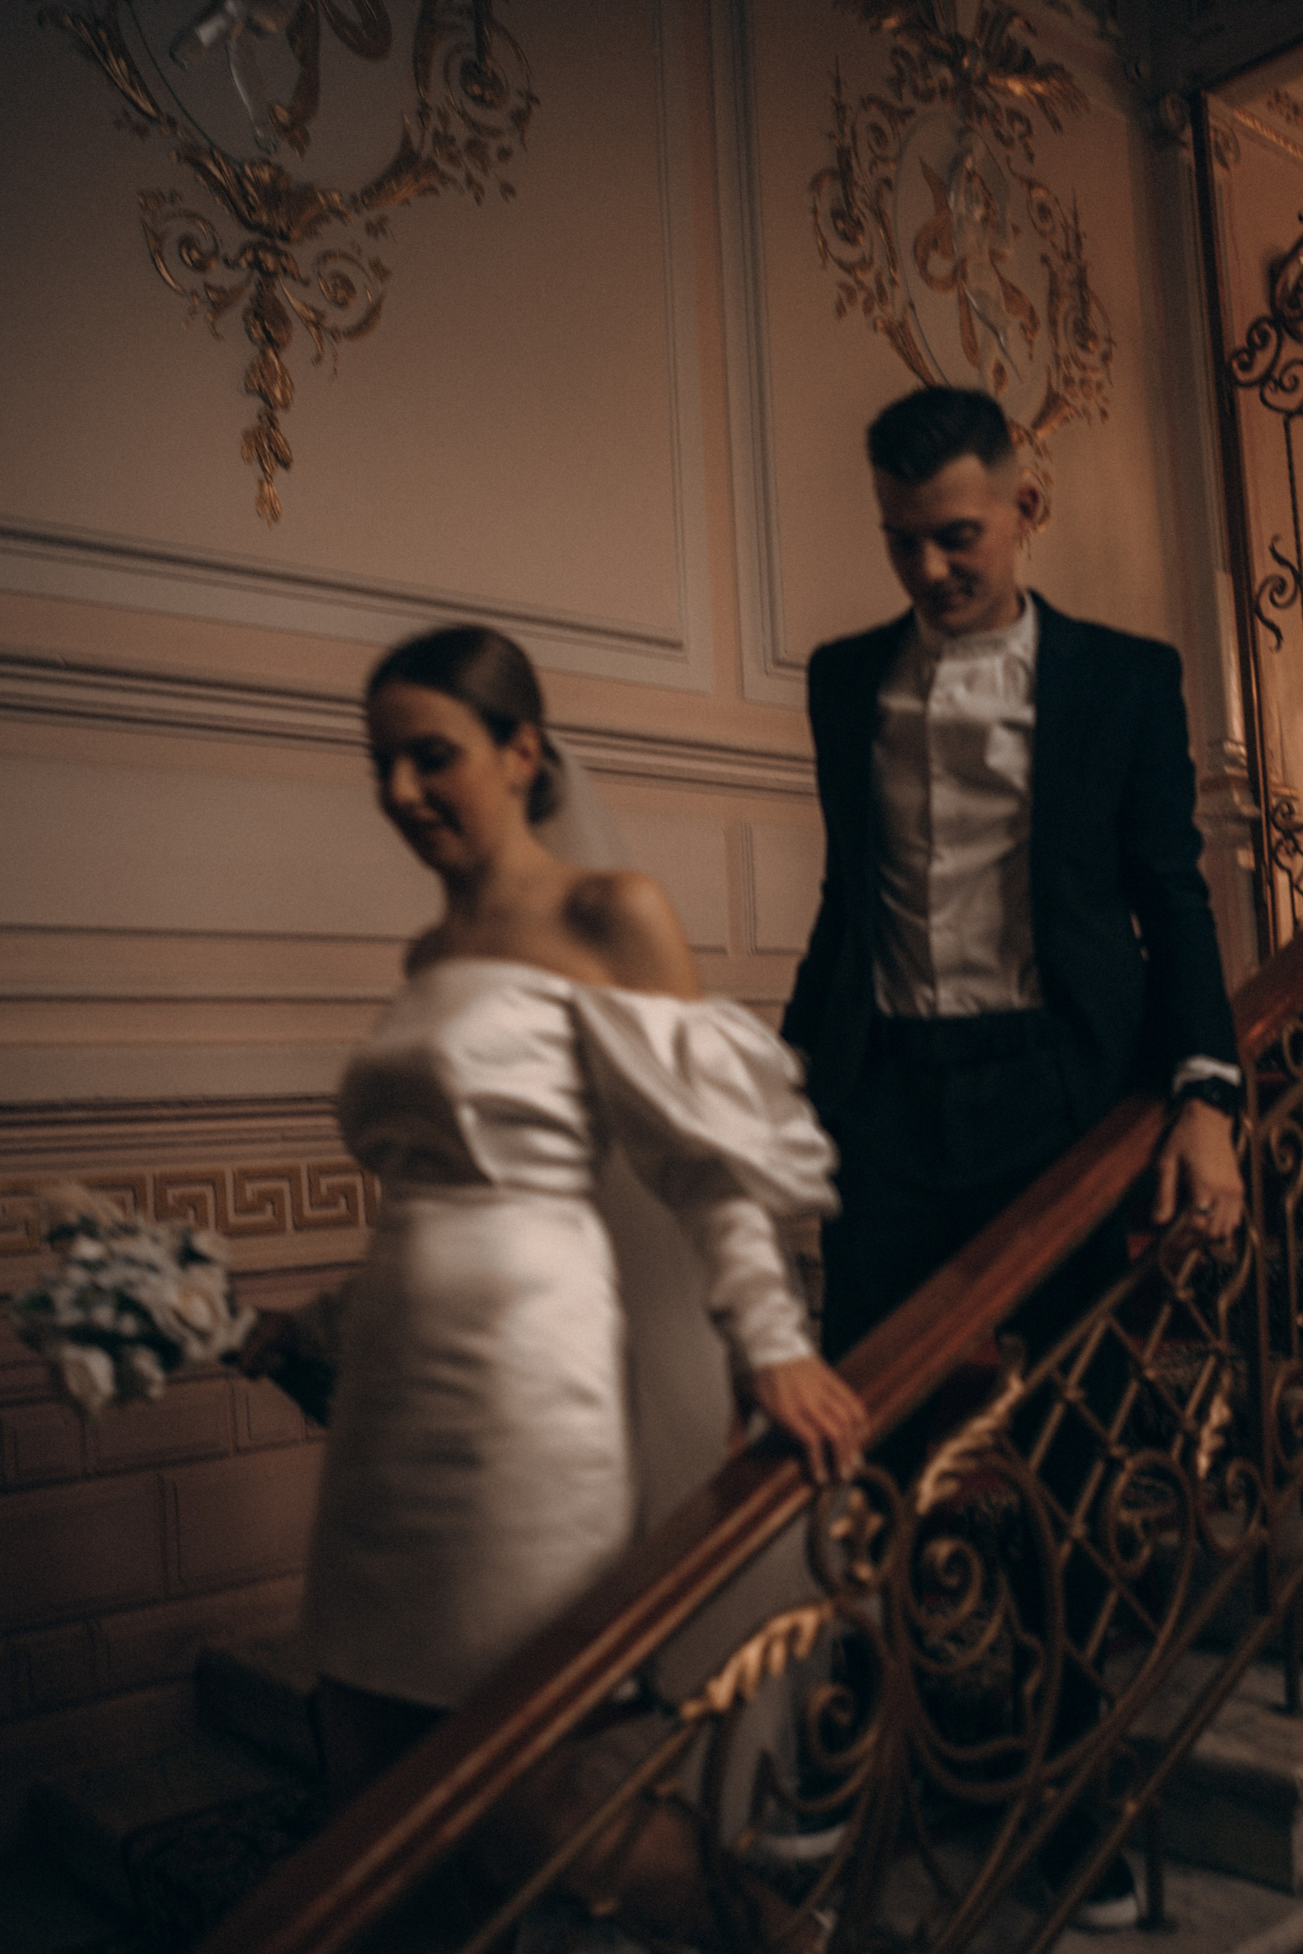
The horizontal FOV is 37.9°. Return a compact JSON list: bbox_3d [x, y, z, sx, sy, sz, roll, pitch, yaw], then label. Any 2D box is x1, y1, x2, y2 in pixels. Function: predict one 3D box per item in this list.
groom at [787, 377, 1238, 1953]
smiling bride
[{"bbox_3d":[0.421,0.186,2.355,0.560,1.790,0.450,-6,-6,37],"label":"groom"},{"bbox_3d":[-0.100,0.467,2.008,0.620,1.680,0.580,2,-7,-40],"label":"smiling bride"}]

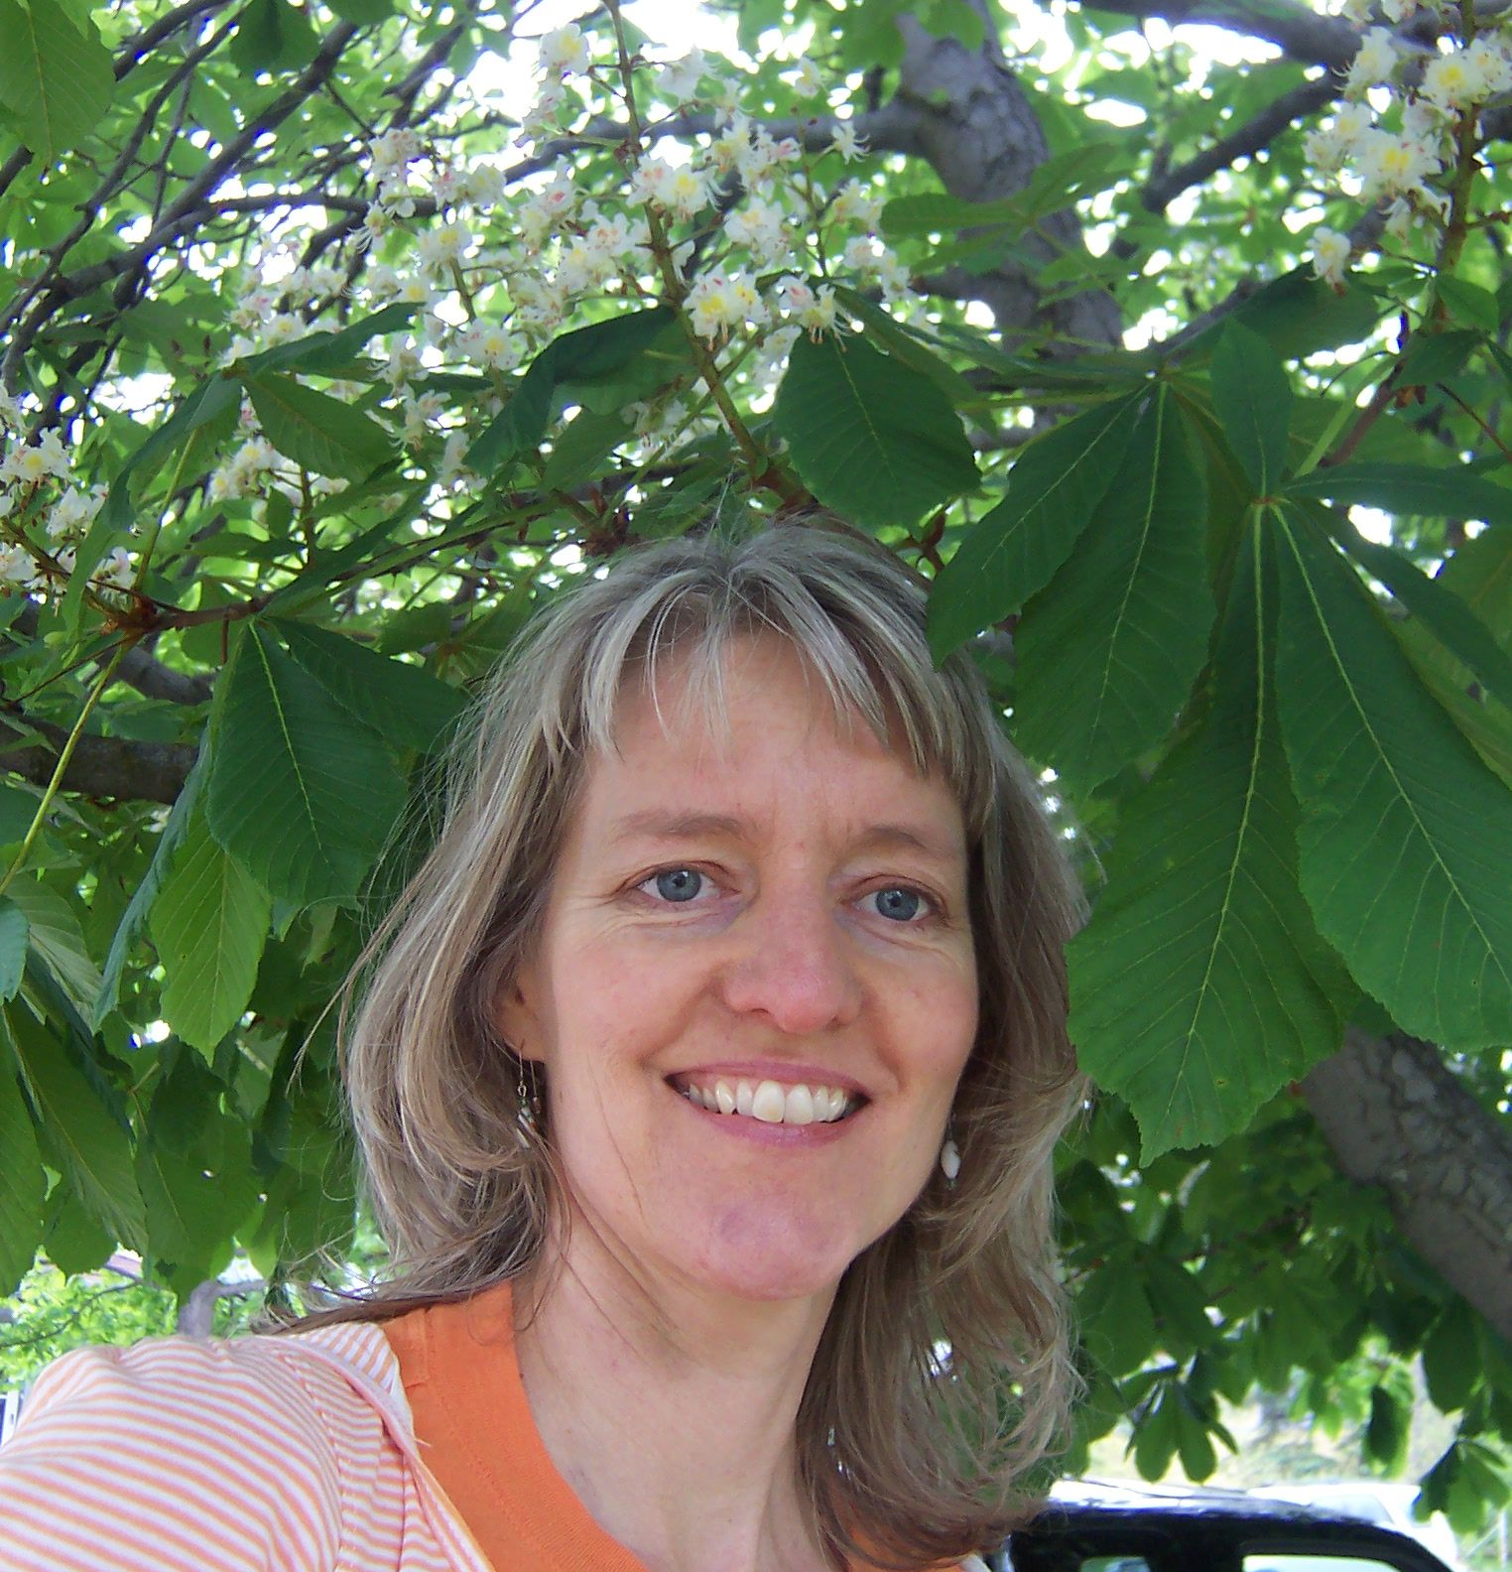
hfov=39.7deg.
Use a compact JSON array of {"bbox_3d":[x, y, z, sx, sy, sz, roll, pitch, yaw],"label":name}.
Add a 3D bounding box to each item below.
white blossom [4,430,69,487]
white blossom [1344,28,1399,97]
[{"bbox_3d":[-0.336,-0.153,0.980,0.031,0.027,0.026,2,-19,-6],"label":"white blossom"},{"bbox_3d":[0.264,-0.311,0.900,0.024,0.030,0.024,-8,-20,22],"label":"white blossom"}]

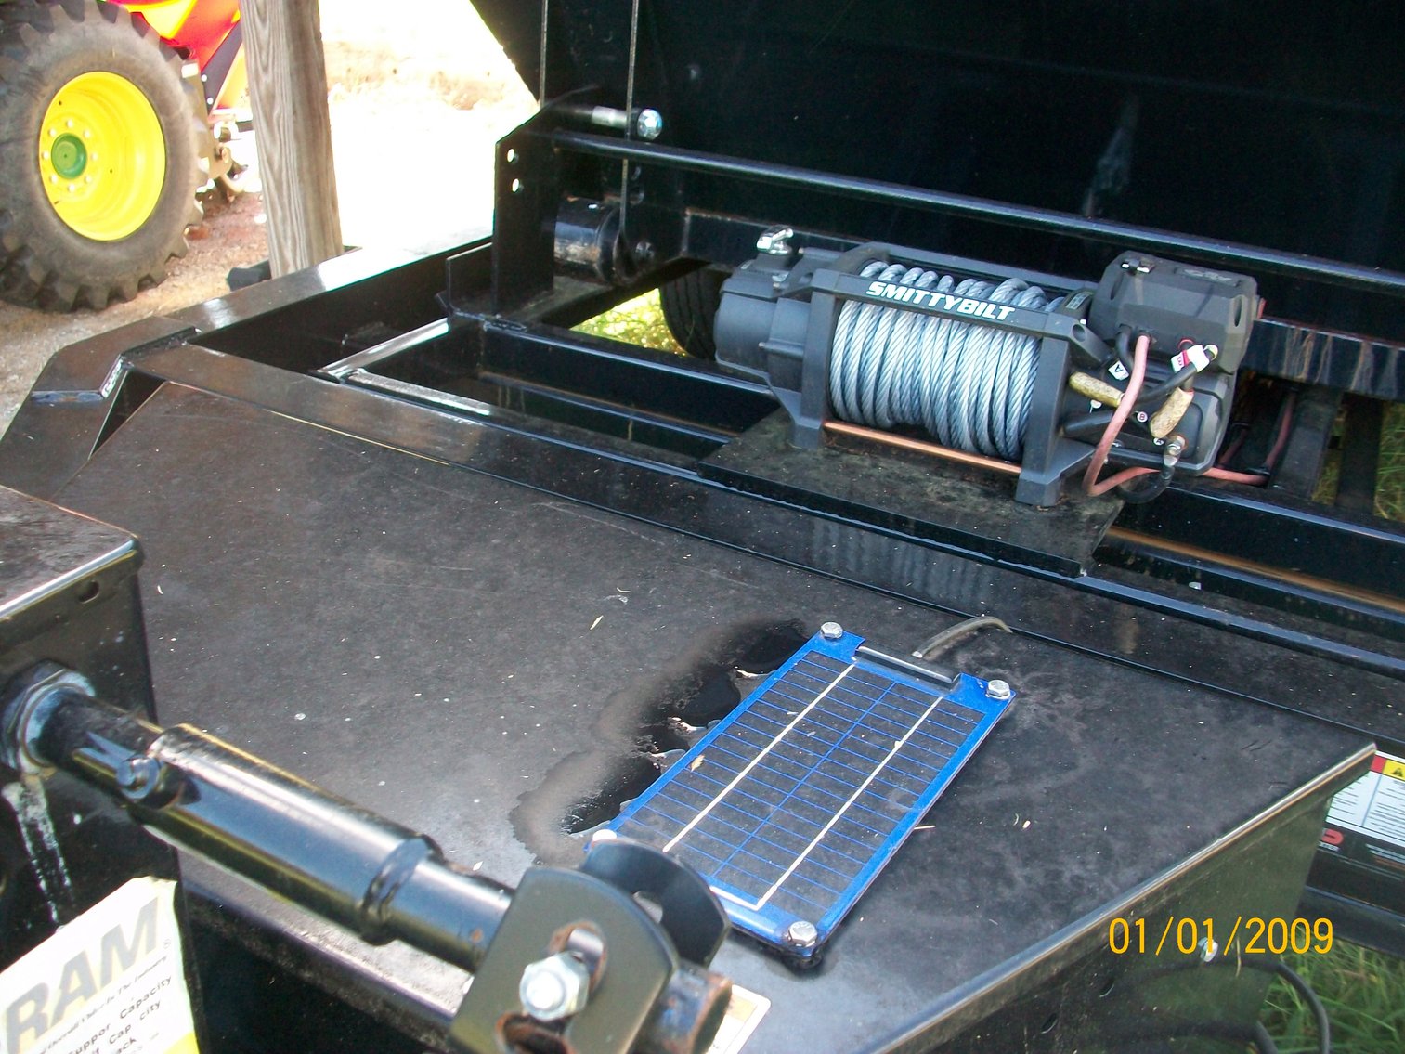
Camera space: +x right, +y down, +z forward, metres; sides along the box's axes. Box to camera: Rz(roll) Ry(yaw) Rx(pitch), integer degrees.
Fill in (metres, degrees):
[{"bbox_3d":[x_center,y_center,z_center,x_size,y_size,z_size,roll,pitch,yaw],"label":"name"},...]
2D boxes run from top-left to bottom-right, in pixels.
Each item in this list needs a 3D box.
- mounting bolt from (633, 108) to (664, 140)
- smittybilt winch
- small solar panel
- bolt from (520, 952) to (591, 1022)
[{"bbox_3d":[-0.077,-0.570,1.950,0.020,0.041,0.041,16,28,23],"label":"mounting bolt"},{"bbox_3d":[0.286,-0.190,1.493,0.544,0.242,0.167,16,28,23],"label":"smittybilt winch"},{"bbox_3d":[0.088,0.174,1.025,0.175,0.013,0.362,18,29,26],"label":"small solar panel"},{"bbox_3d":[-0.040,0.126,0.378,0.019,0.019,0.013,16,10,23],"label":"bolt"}]

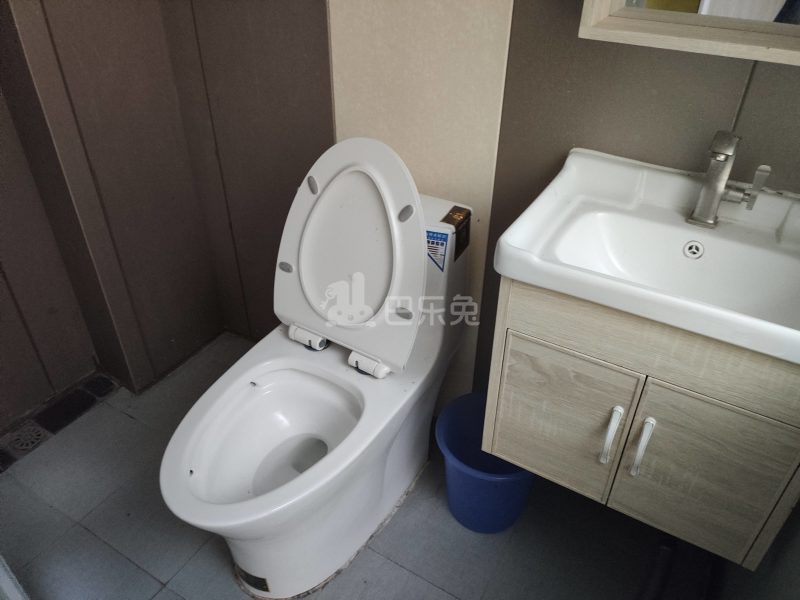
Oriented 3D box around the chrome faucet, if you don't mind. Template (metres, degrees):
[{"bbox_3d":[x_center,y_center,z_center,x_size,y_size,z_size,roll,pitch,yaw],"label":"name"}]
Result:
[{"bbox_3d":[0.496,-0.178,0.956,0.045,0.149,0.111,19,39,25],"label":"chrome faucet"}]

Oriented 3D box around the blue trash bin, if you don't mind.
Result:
[{"bbox_3d":[0.212,0.398,1.431,0.266,0.238,0.266,0,35,0],"label":"blue trash bin"}]

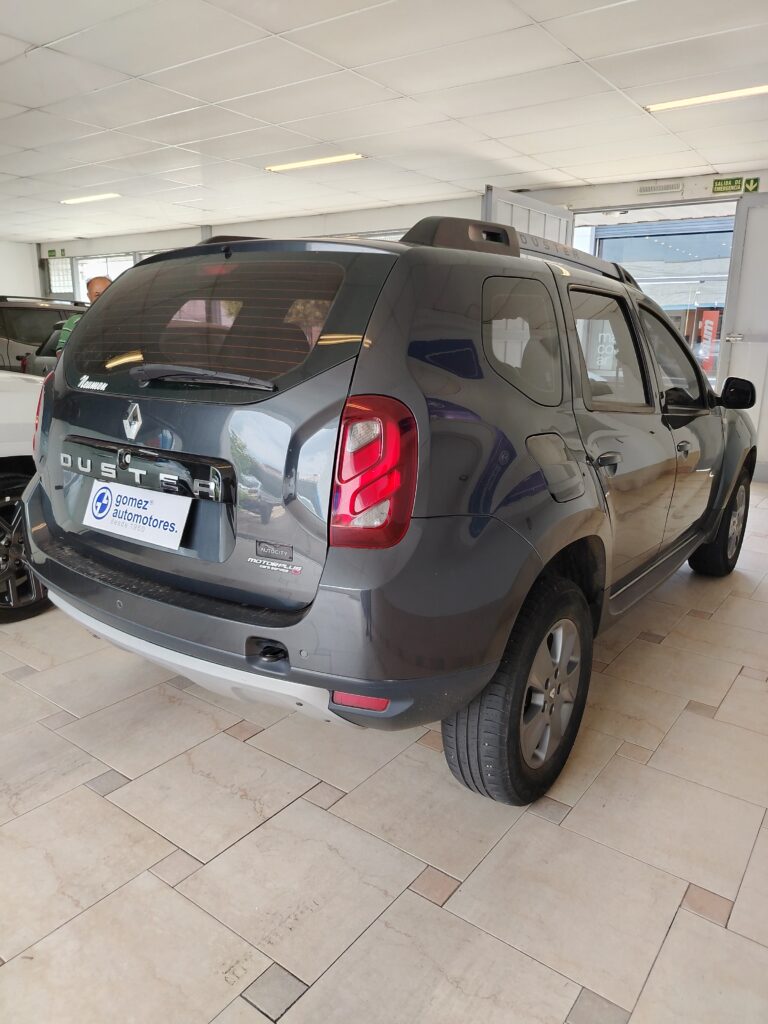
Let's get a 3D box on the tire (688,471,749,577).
[{"bbox_3d":[2.018,0.042,4.261,0.225,0.675,0.680,10,16,34],"label":"tire"}]

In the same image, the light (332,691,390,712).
[{"bbox_3d":[-0.051,0.425,1.597,0.130,0.034,0.025,5,14,15],"label":"light"}]

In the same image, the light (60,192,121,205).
[{"bbox_3d":[-3.541,-3.772,8.553,1.220,0.065,0.120,11,17,35],"label":"light"}]

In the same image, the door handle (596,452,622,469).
[{"bbox_3d":[0.719,-0.163,2.262,0.045,0.045,0.200,11,16,35],"label":"door handle"}]

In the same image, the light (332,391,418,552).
[{"bbox_3d":[-0.016,-0.090,1.567,0.170,0.355,0.155,8,15,28],"label":"light"}]

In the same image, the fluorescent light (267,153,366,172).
[{"bbox_3d":[-0.654,-3.186,6.487,1.220,0.065,0.120,11,17,35],"label":"fluorescent light"}]

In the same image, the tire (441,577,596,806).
[{"bbox_3d":[0.424,0.512,2.148,0.225,0.675,0.680,11,16,35],"label":"tire"}]

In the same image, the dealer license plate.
[{"bbox_3d":[-0.651,0.002,1.851,0.410,0.131,0.012,11,-5,35],"label":"dealer license plate"}]

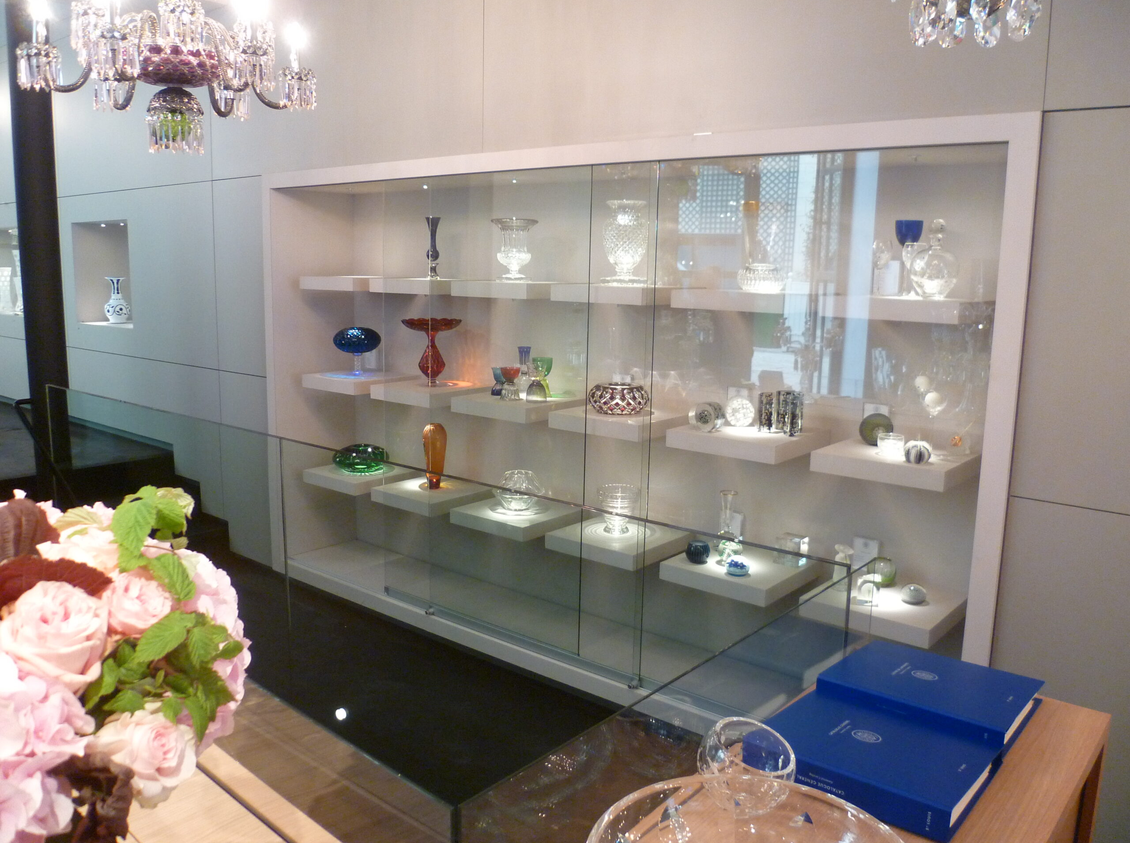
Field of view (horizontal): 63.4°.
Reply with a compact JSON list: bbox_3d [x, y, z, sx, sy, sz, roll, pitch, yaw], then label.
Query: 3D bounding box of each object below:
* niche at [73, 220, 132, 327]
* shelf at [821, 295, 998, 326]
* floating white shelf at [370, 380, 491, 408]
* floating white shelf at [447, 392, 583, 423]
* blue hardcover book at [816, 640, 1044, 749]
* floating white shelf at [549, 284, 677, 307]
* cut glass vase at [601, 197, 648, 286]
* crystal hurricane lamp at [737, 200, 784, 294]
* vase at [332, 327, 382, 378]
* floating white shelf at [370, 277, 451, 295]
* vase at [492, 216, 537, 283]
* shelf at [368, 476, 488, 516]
[{"bbox_3d":[-2.724,-0.913,5.666,0.731,0.625,0.291,9,12,38],"label":"niche"},{"bbox_3d":[1.091,-0.358,2.866,0.415,0.059,0.457,9,12,38],"label":"shelf"},{"bbox_3d":[-0.583,-0.130,4.110,0.400,0.058,0.408,9,12,38],"label":"floating white shelf"},{"bbox_3d":[-0.175,-0.072,3.943,0.415,0.059,0.457,9,12,38],"label":"floating white shelf"},{"bbox_3d":[0.654,0.472,1.626,0.305,0.048,0.272,9,12,38],"label":"blue hardcover book"},{"bbox_3d":[0.236,-0.468,3.393,0.400,0.058,0.408,9,12,38],"label":"floating white shelf"},{"bbox_3d":[0.225,-0.656,3.370,0.169,0.303,0.169,1,9,0],"label":"cut glass vase"},{"bbox_3d":[0.656,-0.576,3.031,0.153,0.294,0.153,9,12,38],"label":"crystal hurricane lamp"},{"bbox_3d":[-1.035,-0.348,4.540,0.238,0.235,0.238,1,9,0],"label":"vase"},{"bbox_3d":[-0.572,-0.595,4.033,0.400,0.058,0.408,9,12,38],"label":"floating white shelf"},{"bbox_3d":[-0.213,-0.714,3.837,0.195,0.264,0.195,1,9,0],"label":"vase"},{"bbox_3d":[-0.595,0.334,4.187,0.400,0.058,0.408,9,12,38],"label":"shelf"}]

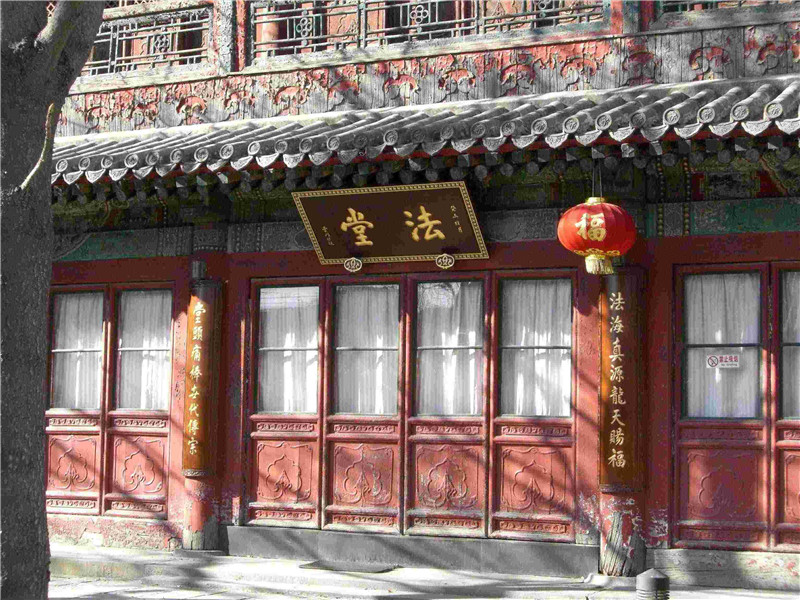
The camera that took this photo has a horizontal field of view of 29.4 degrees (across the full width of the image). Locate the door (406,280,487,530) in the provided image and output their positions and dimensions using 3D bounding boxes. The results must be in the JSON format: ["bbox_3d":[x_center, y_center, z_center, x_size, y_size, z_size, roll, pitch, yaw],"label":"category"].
[{"bbox_3d":[0.415,0.909,13.419,0.831,2.300,0.080,-1,-5,27],"label":"door"}]

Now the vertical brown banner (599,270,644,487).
[{"bbox_3d":[1.729,0.625,12.005,0.330,1.749,0.160,-1,-5,26],"label":"vertical brown banner"}]

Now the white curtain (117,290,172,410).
[{"bbox_3d":[-2.397,0.471,14.376,0.605,1.130,0.050,-1,-5,26],"label":"white curtain"}]

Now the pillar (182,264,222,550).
[{"bbox_3d":[-1.776,0.924,13.865,0.350,2.639,0.350,1,-5,0],"label":"pillar"}]

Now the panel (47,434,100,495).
[{"bbox_3d":[-3.275,1.648,15.284,0.685,0.598,0.050,-1,-5,27],"label":"panel"}]

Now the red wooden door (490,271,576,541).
[{"bbox_3d":[1.103,0.856,12.530,0.763,2.205,0.070,-1,-5,26],"label":"red wooden door"}]

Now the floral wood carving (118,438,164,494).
[{"bbox_3d":[-2.526,1.626,14.896,0.555,0.544,0.040,-1,-5,27],"label":"floral wood carving"}]

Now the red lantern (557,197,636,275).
[{"bbox_3d":[1.491,-0.489,11.574,0.592,0.588,0.592,0,-5,15],"label":"red lantern"}]

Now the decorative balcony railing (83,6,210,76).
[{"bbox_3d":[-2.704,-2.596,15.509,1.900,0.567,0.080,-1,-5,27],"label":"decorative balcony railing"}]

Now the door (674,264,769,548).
[{"bbox_3d":[2.589,0.858,12.291,0.787,2.300,0.080,-1,-5,27],"label":"door"}]

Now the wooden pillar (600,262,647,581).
[{"bbox_3d":[1.769,0.912,12.097,0.365,2.480,0.365,-1,-5,26],"label":"wooden pillar"}]

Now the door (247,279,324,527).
[{"bbox_3d":[-1.000,0.906,13.574,0.765,2.203,0.070,-1,-5,26],"label":"door"}]

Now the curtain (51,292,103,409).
[{"bbox_3d":[-3.101,0.488,14.726,0.611,1.131,0.050,-1,-5,26],"label":"curtain"}]

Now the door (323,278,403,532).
[{"bbox_3d":[-0.304,0.894,13.228,0.790,2.211,0.070,-1,-5,26],"label":"door"}]

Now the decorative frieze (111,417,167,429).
[{"bbox_3d":[-2.566,1.201,14.950,0.679,0.117,0.040,-1,-5,27],"label":"decorative frieze"}]

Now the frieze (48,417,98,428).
[{"bbox_3d":[-3.282,1.230,15.320,0.636,0.120,0.040,-1,-5,27],"label":"frieze"}]

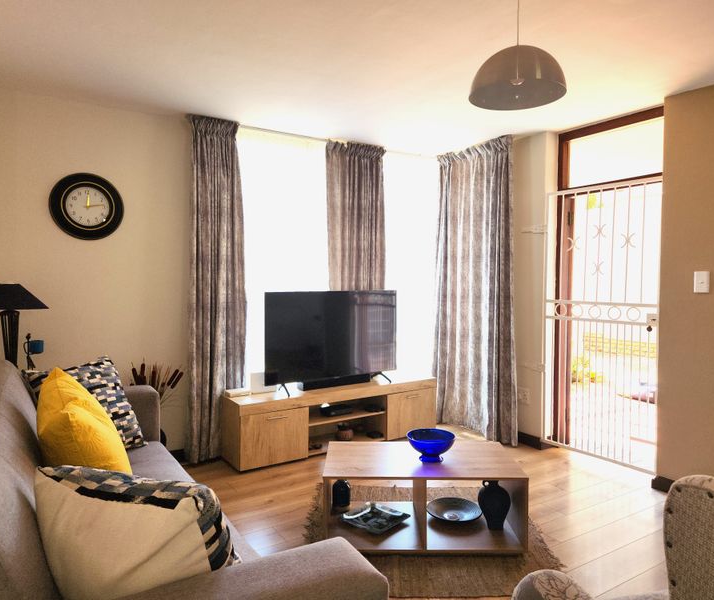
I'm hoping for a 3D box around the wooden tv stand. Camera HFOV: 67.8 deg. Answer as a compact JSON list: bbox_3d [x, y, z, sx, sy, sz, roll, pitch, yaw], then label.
[{"bbox_3d":[-0.167,0.931,4.276,1.733,0.469,0.402,-2,3,-31],"label":"wooden tv stand"}]

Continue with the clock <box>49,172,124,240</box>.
[{"bbox_3d":[-1.751,-0.609,3.447,0.430,0.430,0.050,-2,3,-33],"label":"clock"}]

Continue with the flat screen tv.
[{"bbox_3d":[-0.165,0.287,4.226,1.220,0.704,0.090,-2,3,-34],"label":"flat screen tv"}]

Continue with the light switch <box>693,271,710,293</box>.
[{"bbox_3d":[2.049,-0.106,3.161,0.012,0.122,0.080,-2,3,-33],"label":"light switch"}]

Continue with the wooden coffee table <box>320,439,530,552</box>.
[{"bbox_3d":[0.334,1.034,2.825,0.985,0.388,0.541,0,2,0],"label":"wooden coffee table"}]

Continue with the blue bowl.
[{"bbox_3d":[0.390,0.777,2.798,0.250,0.125,0.250,0,2,0],"label":"blue bowl"}]

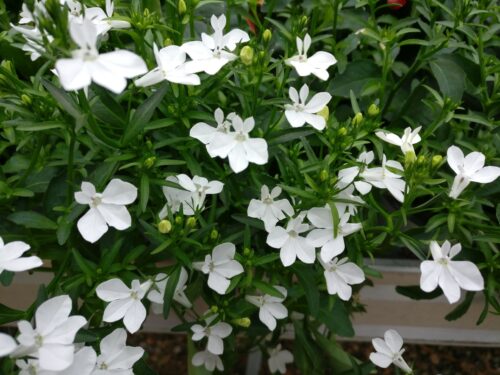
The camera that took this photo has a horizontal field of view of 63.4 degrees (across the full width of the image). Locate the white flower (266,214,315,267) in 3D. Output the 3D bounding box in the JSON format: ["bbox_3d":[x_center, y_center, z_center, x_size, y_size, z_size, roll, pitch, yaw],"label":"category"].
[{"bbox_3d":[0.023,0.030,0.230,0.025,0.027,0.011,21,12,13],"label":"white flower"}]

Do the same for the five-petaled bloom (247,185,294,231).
[{"bbox_3d":[0.009,0.009,0.182,0.021,0.021,0.012,0,-3,0],"label":"five-petaled bloom"}]

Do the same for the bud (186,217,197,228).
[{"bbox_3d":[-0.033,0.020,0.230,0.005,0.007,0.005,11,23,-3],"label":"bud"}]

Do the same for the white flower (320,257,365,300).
[{"bbox_3d":[0.041,0.041,0.182,0.021,0.020,0.012,-11,9,-16],"label":"white flower"}]

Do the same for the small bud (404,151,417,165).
[{"bbox_3d":[0.067,-0.013,0.168,0.005,0.006,0.005,-6,21,0],"label":"small bud"}]

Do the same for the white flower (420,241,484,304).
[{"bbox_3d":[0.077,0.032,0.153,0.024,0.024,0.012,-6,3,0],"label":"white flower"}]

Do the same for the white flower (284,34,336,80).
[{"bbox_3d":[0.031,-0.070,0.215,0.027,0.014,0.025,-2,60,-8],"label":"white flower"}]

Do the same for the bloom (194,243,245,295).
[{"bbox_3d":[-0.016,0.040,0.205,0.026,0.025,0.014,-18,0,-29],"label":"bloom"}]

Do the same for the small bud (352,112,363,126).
[{"bbox_3d":[0.049,-0.031,0.185,0.004,0.006,0.004,9,21,0],"label":"small bud"}]

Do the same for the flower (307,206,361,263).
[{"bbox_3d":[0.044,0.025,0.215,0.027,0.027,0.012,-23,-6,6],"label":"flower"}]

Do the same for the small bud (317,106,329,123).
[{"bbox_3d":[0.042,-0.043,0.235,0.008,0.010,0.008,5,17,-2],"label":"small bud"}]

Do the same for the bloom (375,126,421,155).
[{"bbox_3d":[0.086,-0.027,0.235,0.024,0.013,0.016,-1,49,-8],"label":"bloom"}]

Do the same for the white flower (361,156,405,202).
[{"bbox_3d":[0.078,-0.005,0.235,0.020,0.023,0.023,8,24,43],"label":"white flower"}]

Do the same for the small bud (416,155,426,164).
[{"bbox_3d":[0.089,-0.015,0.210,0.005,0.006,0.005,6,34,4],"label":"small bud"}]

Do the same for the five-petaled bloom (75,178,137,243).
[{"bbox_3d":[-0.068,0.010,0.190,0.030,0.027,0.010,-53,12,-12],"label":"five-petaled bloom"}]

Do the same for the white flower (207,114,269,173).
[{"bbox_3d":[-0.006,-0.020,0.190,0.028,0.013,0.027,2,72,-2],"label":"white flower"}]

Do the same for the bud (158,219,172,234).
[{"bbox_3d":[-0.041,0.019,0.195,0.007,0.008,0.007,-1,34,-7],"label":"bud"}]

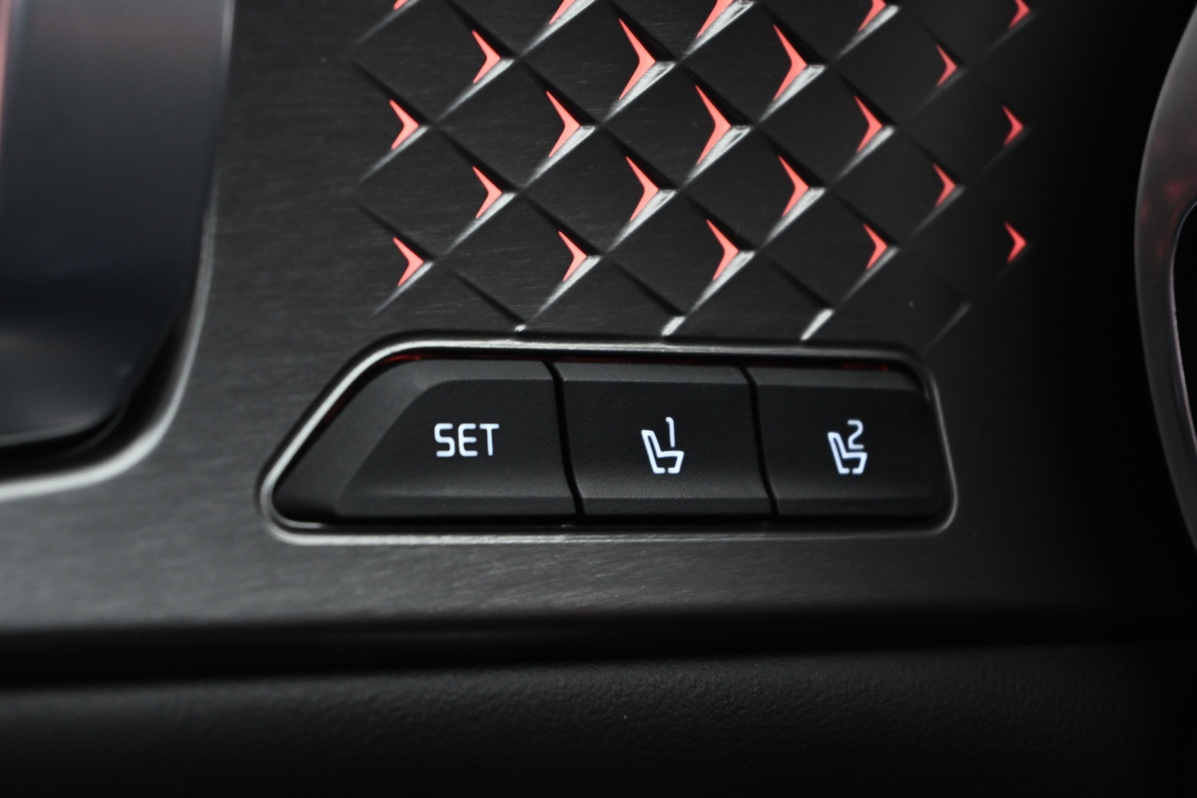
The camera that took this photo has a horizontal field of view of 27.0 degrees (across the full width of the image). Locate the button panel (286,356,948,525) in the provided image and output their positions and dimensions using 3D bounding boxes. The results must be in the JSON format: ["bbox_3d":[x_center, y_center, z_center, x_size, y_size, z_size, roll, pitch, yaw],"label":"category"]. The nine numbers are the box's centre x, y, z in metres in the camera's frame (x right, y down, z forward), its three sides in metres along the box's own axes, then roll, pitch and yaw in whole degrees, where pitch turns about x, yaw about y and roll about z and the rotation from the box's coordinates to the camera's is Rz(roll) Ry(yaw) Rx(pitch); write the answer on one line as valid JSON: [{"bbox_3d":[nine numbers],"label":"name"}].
[{"bbox_3d":[0.002,0.005,0.294,0.090,0.019,0.010,1,-7,-29],"label":"button panel"}]

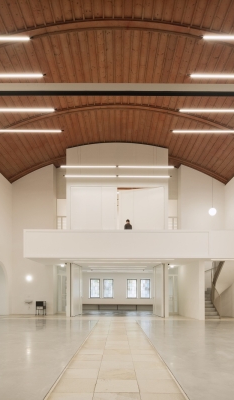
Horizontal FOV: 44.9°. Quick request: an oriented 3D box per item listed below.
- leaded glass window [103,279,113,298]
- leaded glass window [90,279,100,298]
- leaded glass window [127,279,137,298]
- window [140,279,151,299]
[{"bbox_3d":[-0.609,6.520,20.800,0.730,1.440,0.150,0,-10,0],"label":"leaded glass window"},{"bbox_3d":[-1.579,6.520,20.800,0.730,1.440,0.150,0,-10,0],"label":"leaded glass window"},{"bbox_3d":[1.138,6.520,20.800,0.730,1.440,0.150,0,-10,0],"label":"leaded glass window"},{"bbox_3d":[2.107,6.520,20.800,0.730,1.440,0.150,0,-10,0],"label":"window"}]

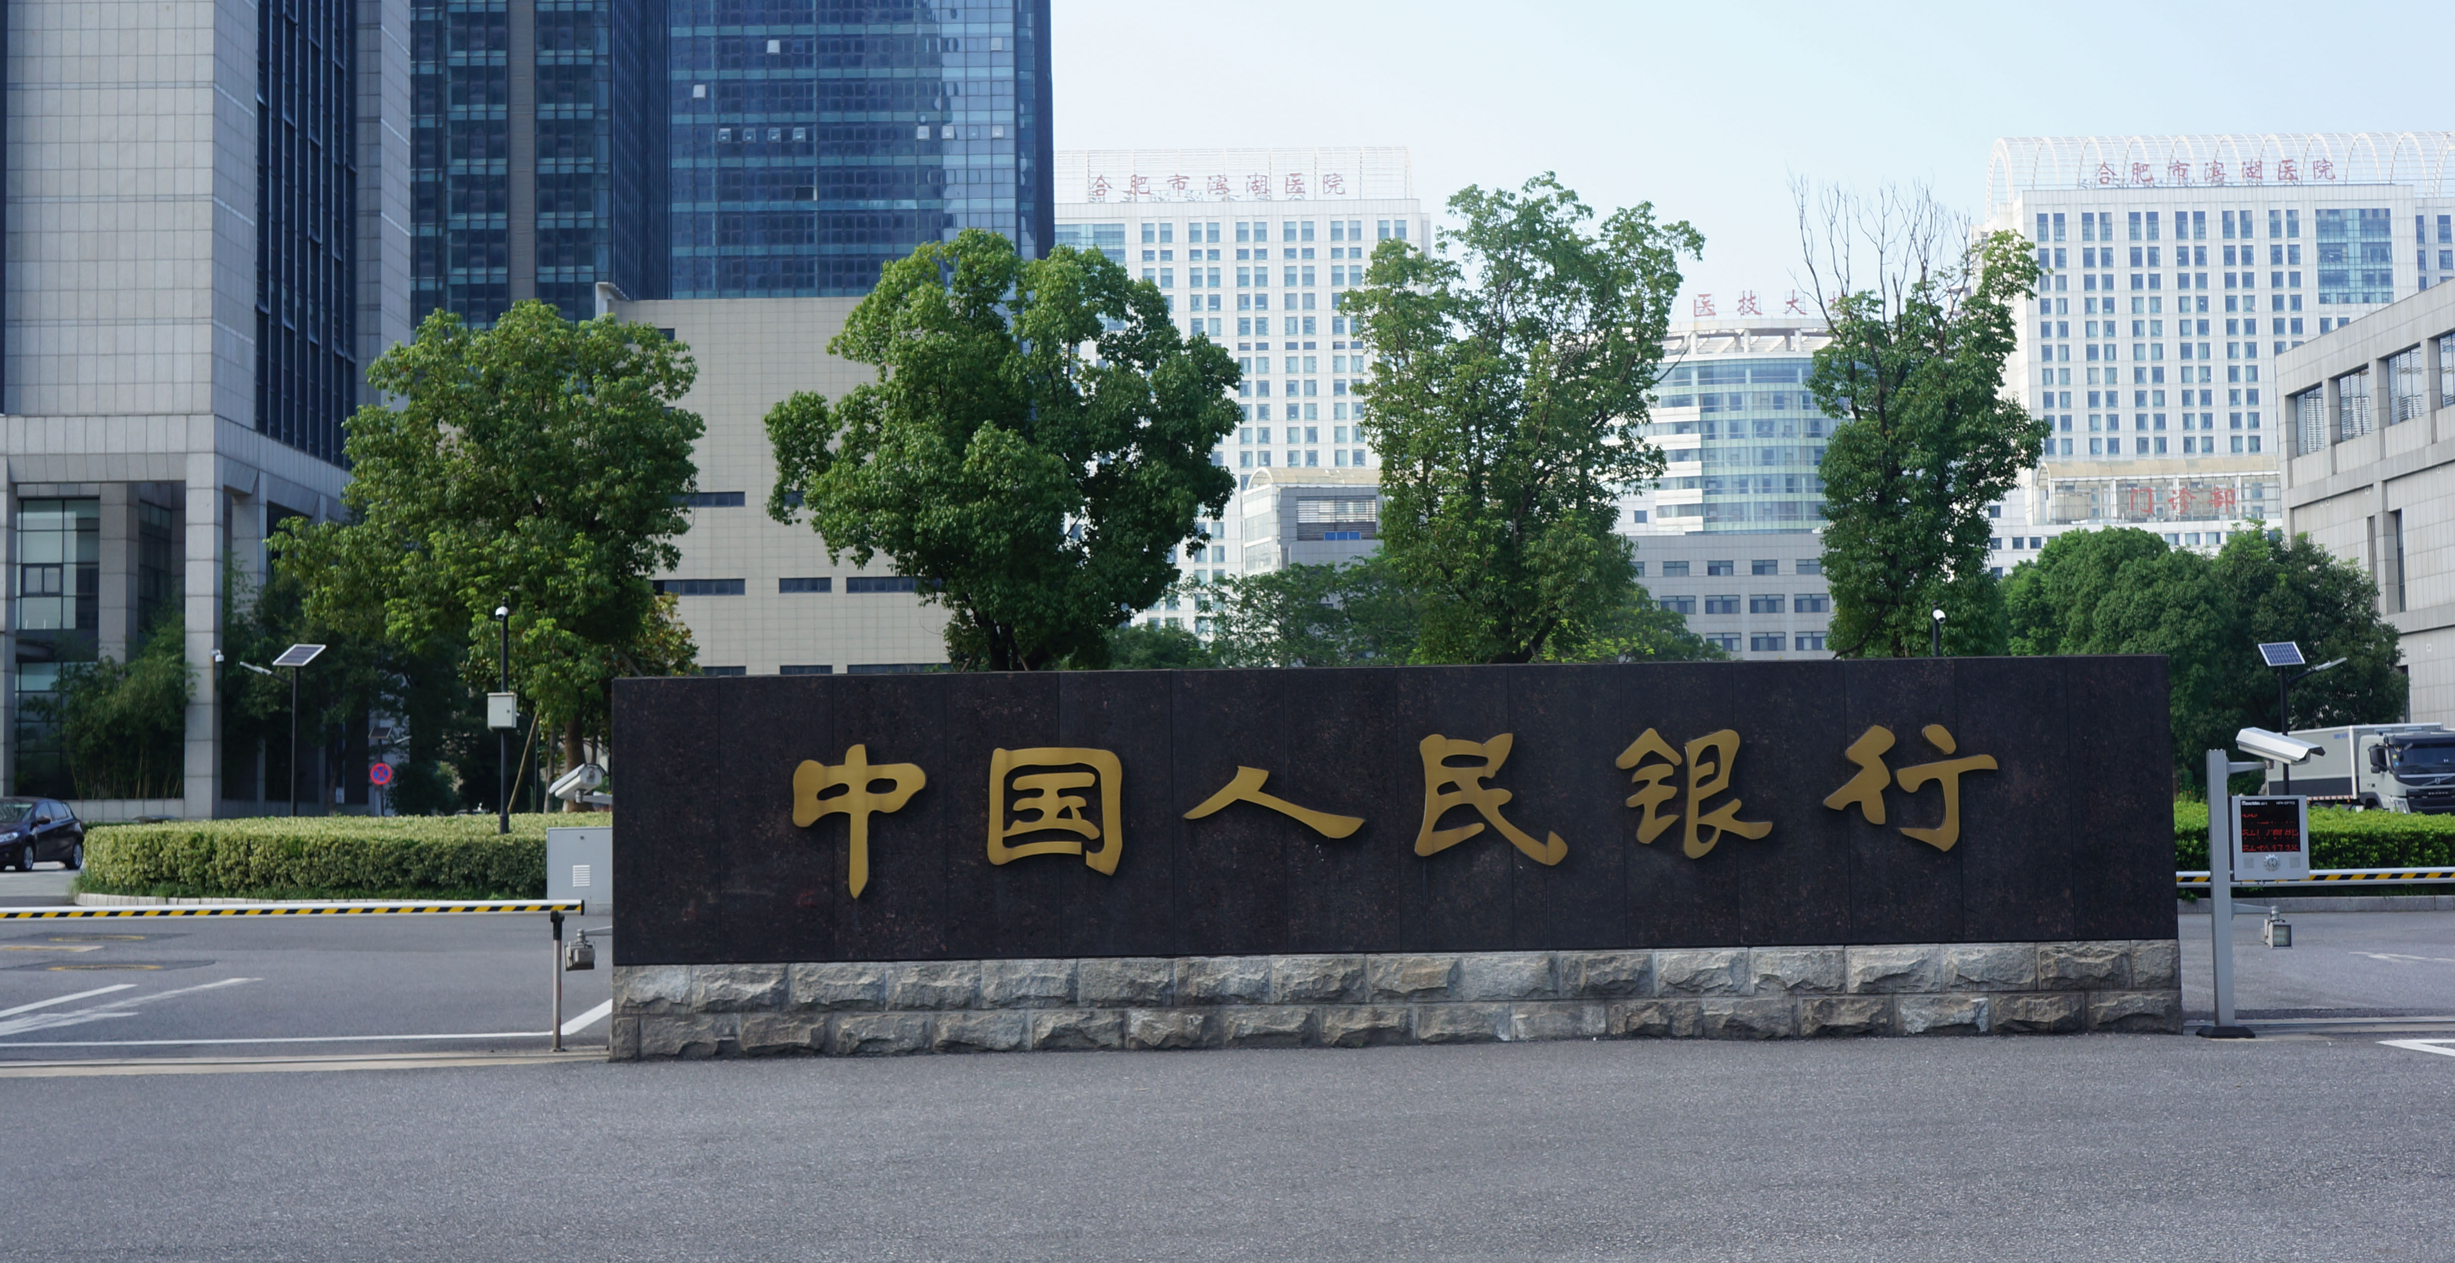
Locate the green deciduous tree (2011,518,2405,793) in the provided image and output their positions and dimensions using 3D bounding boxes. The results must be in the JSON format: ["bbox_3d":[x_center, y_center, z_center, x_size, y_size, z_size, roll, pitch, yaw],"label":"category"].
[{"bbox_3d":[31.987,1.579,90.000,12.800,10.000,8.500,-1,-4,-1],"label":"green deciduous tree"}]

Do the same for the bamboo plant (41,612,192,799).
[{"bbox_3d":[-35.753,2.594,88.000,4.900,6.300,3.200,-1,-4,-1],"label":"bamboo plant"}]

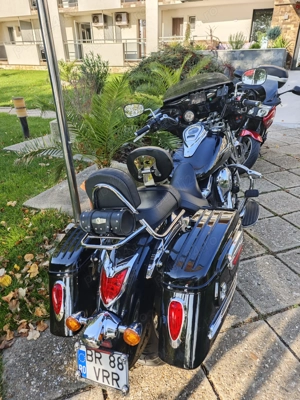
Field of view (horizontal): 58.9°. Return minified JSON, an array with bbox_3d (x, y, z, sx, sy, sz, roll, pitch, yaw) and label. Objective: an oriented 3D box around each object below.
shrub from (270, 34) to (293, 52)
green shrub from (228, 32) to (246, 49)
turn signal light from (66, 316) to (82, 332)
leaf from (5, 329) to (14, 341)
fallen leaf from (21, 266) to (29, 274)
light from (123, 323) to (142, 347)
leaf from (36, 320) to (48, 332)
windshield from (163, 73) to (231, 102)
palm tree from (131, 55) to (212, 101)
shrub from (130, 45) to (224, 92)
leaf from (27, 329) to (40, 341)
[{"bbox_3d":[5.699,-6.825,11.518,0.850,0.600,0.800,10,29,21],"label":"shrub"},{"bbox_3d":[4.345,-7.896,13.200,0.850,0.750,0.800,7,30,14],"label":"green shrub"},{"bbox_3d":[-0.335,0.553,1.180,0.060,0.060,0.060,2,27,27],"label":"turn signal light"},{"bbox_3d":[-0.856,0.819,1.619,0.070,0.025,0.075,-22,34,-34],"label":"leaf"},{"bbox_3d":[-1.013,0.569,2.145,0.059,0.030,0.083,-12,31,-19],"label":"fallen leaf"},{"bbox_3d":[-0.055,0.490,0.980,0.066,0.066,0.075,-4,23,29],"label":"light"},{"bbox_3d":[-0.680,0.801,1.682,0.070,0.030,0.074,-11,30,-17],"label":"leaf"},{"bbox_3d":[0.388,-0.910,2.150,0.540,0.160,0.180,-6,26,18],"label":"windshield"},{"bbox_3d":[0.454,-2.270,5.136,1.600,1.150,1.500,1,27,5],"label":"palm tree"},{"bbox_3d":[0.706,-3.314,7.076,2.400,1.400,2.000,1,27,5],"label":"shrub"},{"bbox_3d":[-0.716,0.827,1.634,0.079,0.030,0.070,-11,30,-18],"label":"leaf"}]

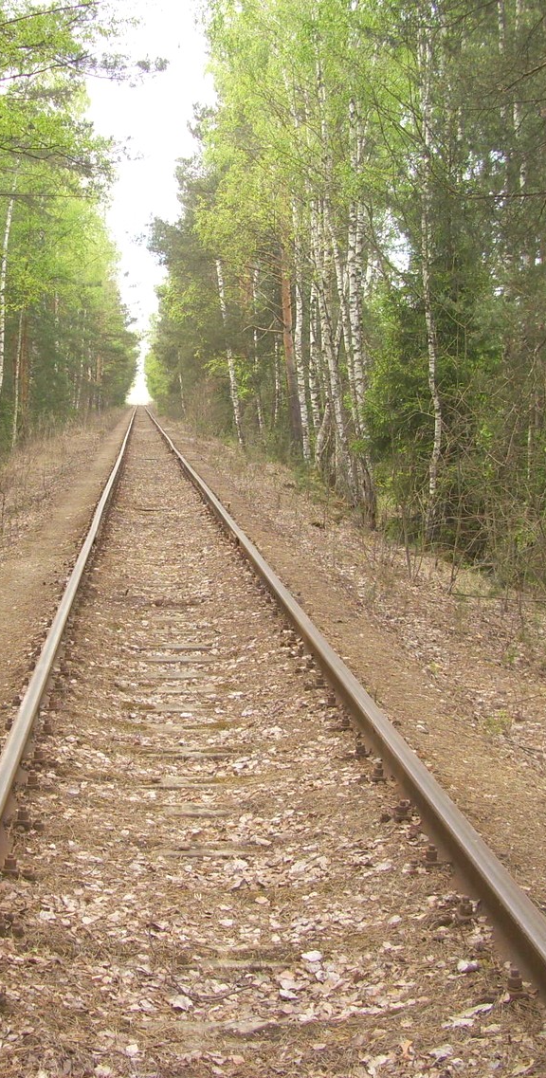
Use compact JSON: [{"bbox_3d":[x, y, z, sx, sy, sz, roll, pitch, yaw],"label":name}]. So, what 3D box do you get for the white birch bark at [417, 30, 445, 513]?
[{"bbox_3d":[2.813,-4.694,25.165,0.270,8.470,0.220,-1,6,0],"label":"white birch bark"}]

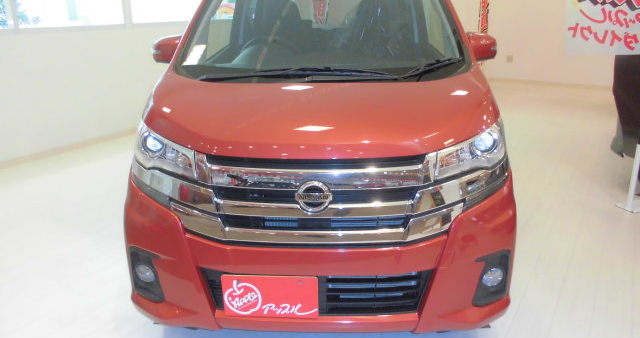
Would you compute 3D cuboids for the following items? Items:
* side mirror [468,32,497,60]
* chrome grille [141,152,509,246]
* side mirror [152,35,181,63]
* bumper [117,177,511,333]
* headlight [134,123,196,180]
[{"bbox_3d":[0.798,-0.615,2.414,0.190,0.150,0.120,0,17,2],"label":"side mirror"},{"bbox_3d":[-0.019,0.071,1.672,1.390,0.315,0.280,0,17,2],"label":"chrome grille"},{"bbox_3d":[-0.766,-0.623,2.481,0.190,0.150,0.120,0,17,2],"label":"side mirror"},{"bbox_3d":[-0.015,0.295,1.786,1.470,0.540,0.400,0,17,2],"label":"bumper"},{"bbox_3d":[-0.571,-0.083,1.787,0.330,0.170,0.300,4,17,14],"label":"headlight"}]

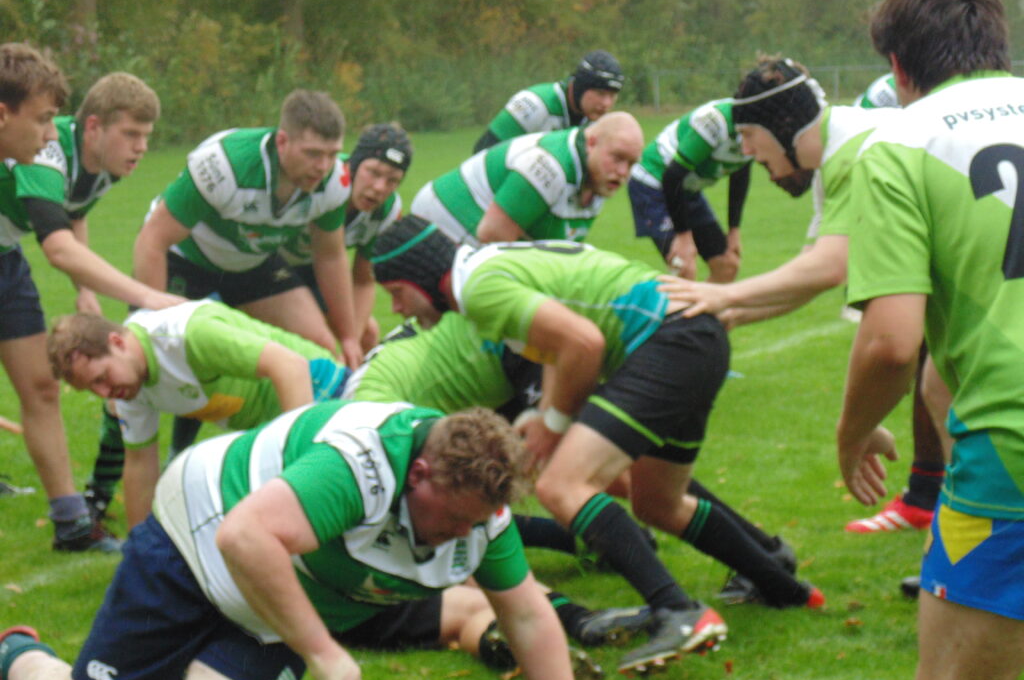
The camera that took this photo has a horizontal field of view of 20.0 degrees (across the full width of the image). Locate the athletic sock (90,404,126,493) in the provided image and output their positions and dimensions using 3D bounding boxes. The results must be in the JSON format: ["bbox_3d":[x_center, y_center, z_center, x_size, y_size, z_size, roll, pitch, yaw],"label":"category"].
[{"bbox_3d":[-1.148,0.312,8.250,0.120,0.290,0.110,20,17,34],"label":"athletic sock"}]

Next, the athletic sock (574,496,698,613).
[{"bbox_3d":[0.287,0.504,6.850,0.150,0.320,0.125,-41,0,0],"label":"athletic sock"}]

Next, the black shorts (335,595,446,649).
[{"bbox_3d":[-0.366,0.643,7.100,0.380,0.240,0.380,3,6,9],"label":"black shorts"}]

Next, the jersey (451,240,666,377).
[{"bbox_3d":[0.109,-0.082,7.120,0.570,0.320,0.480,10,0,-16],"label":"jersey"}]

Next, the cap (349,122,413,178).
[{"bbox_3d":[-0.388,-0.553,8.550,0.180,0.190,0.220,-3,26,-32],"label":"cap"}]

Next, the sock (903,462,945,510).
[{"bbox_3d":[1.255,0.445,8.800,0.130,0.180,0.110,2,7,-6],"label":"sock"}]

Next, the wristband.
[{"bbox_3d":[0.110,0.194,6.980,0.065,0.045,0.068,24,0,-6],"label":"wristband"}]

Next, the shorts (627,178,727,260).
[{"bbox_3d":[0.600,-0.471,10.700,0.360,0.340,0.310,-5,29,-37],"label":"shorts"}]

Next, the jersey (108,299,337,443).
[{"bbox_3d":[-0.689,0.079,7.050,0.580,0.330,0.470,20,-36,-41],"label":"jersey"}]

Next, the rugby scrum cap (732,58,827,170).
[{"bbox_3d":[0.639,-0.541,6.950,0.210,0.235,0.185,-30,0,0],"label":"rugby scrum cap"}]

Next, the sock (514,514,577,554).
[{"bbox_3d":[0.057,0.514,7.700,0.320,0.110,0.100,7,1,6],"label":"sock"}]

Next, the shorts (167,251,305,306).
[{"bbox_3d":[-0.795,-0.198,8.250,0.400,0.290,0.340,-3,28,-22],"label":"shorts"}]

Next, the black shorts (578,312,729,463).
[{"bbox_3d":[0.349,0.118,7.200,0.330,0.370,0.380,-19,7,-14],"label":"black shorts"}]

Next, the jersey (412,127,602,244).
[{"bbox_3d":[-0.025,-0.455,8.600,0.470,0.330,0.580,-8,-21,-49],"label":"jersey"}]

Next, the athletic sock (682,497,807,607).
[{"bbox_3d":[0.587,0.536,7.250,0.360,0.130,0.120,36,-6,1],"label":"athletic sock"}]

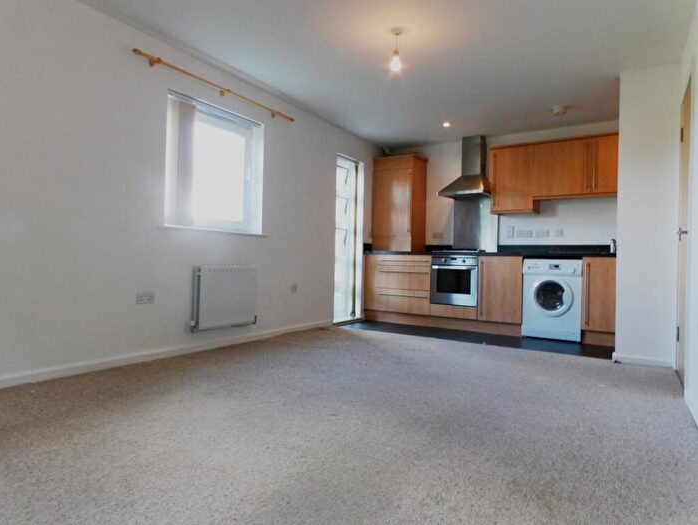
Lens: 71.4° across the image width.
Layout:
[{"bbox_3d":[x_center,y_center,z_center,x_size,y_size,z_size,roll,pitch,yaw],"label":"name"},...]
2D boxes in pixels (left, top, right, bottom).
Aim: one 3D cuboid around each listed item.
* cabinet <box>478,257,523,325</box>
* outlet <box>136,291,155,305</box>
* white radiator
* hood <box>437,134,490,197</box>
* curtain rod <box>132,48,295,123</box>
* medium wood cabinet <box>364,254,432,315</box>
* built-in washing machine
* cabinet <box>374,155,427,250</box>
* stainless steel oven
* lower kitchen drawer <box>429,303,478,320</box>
[{"bbox_3d":[1.824,0.298,5.586,0.490,0.720,0.560,1,0,34],"label":"cabinet"},{"bbox_3d":[-1.505,0.264,3.601,0.012,0.085,0.148,1,0,31],"label":"outlet"},{"bbox_3d":[-1.064,0.295,4.221,0.080,0.547,0.665,1,0,31],"label":"white radiator"},{"bbox_3d":[1.455,-1.190,5.942,0.595,0.780,0.480,1,0,34],"label":"hood"},{"bbox_3d":[-1.059,-1.467,4.200,0.095,0.070,1.845,1,0,31],"label":"curtain rod"},{"bbox_3d":[0.745,0.275,6.328,0.950,0.720,0.560,1,0,34],"label":"medium wood cabinet"},{"bbox_3d":[2.262,0.398,5.290,0.590,0.840,0.570,1,0,34],"label":"built-in washing machine"},{"bbox_3d":[0.674,-0.747,6.516,0.595,1.220,0.410,1,0,34],"label":"cabinet"},{"bbox_3d":[1.372,0.211,5.874,0.595,0.595,0.560,1,0,34],"label":"stainless steel oven"},{"bbox_3d":[1.355,0.581,5.869,0.595,0.135,0.500,1,0,34],"label":"lower kitchen drawer"}]

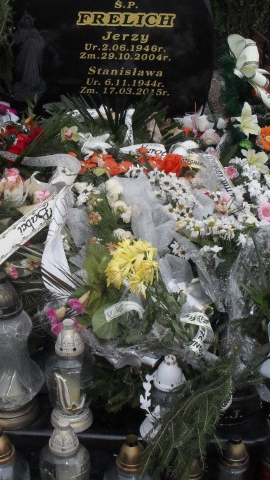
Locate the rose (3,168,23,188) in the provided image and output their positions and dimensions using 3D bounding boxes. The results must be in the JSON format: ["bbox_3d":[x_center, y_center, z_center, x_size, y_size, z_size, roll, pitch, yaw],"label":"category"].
[{"bbox_3d":[-0.398,-0.200,2.100,0.059,0.060,0.056,-3,26,-10],"label":"rose"}]

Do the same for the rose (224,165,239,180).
[{"bbox_3d":[0.331,-0.232,2.220,0.055,0.052,0.045,-2,21,-6],"label":"rose"}]

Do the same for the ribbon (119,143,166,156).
[{"bbox_3d":[0.027,-0.329,2.350,0.165,0.040,0.060,0,21,0],"label":"ribbon"}]

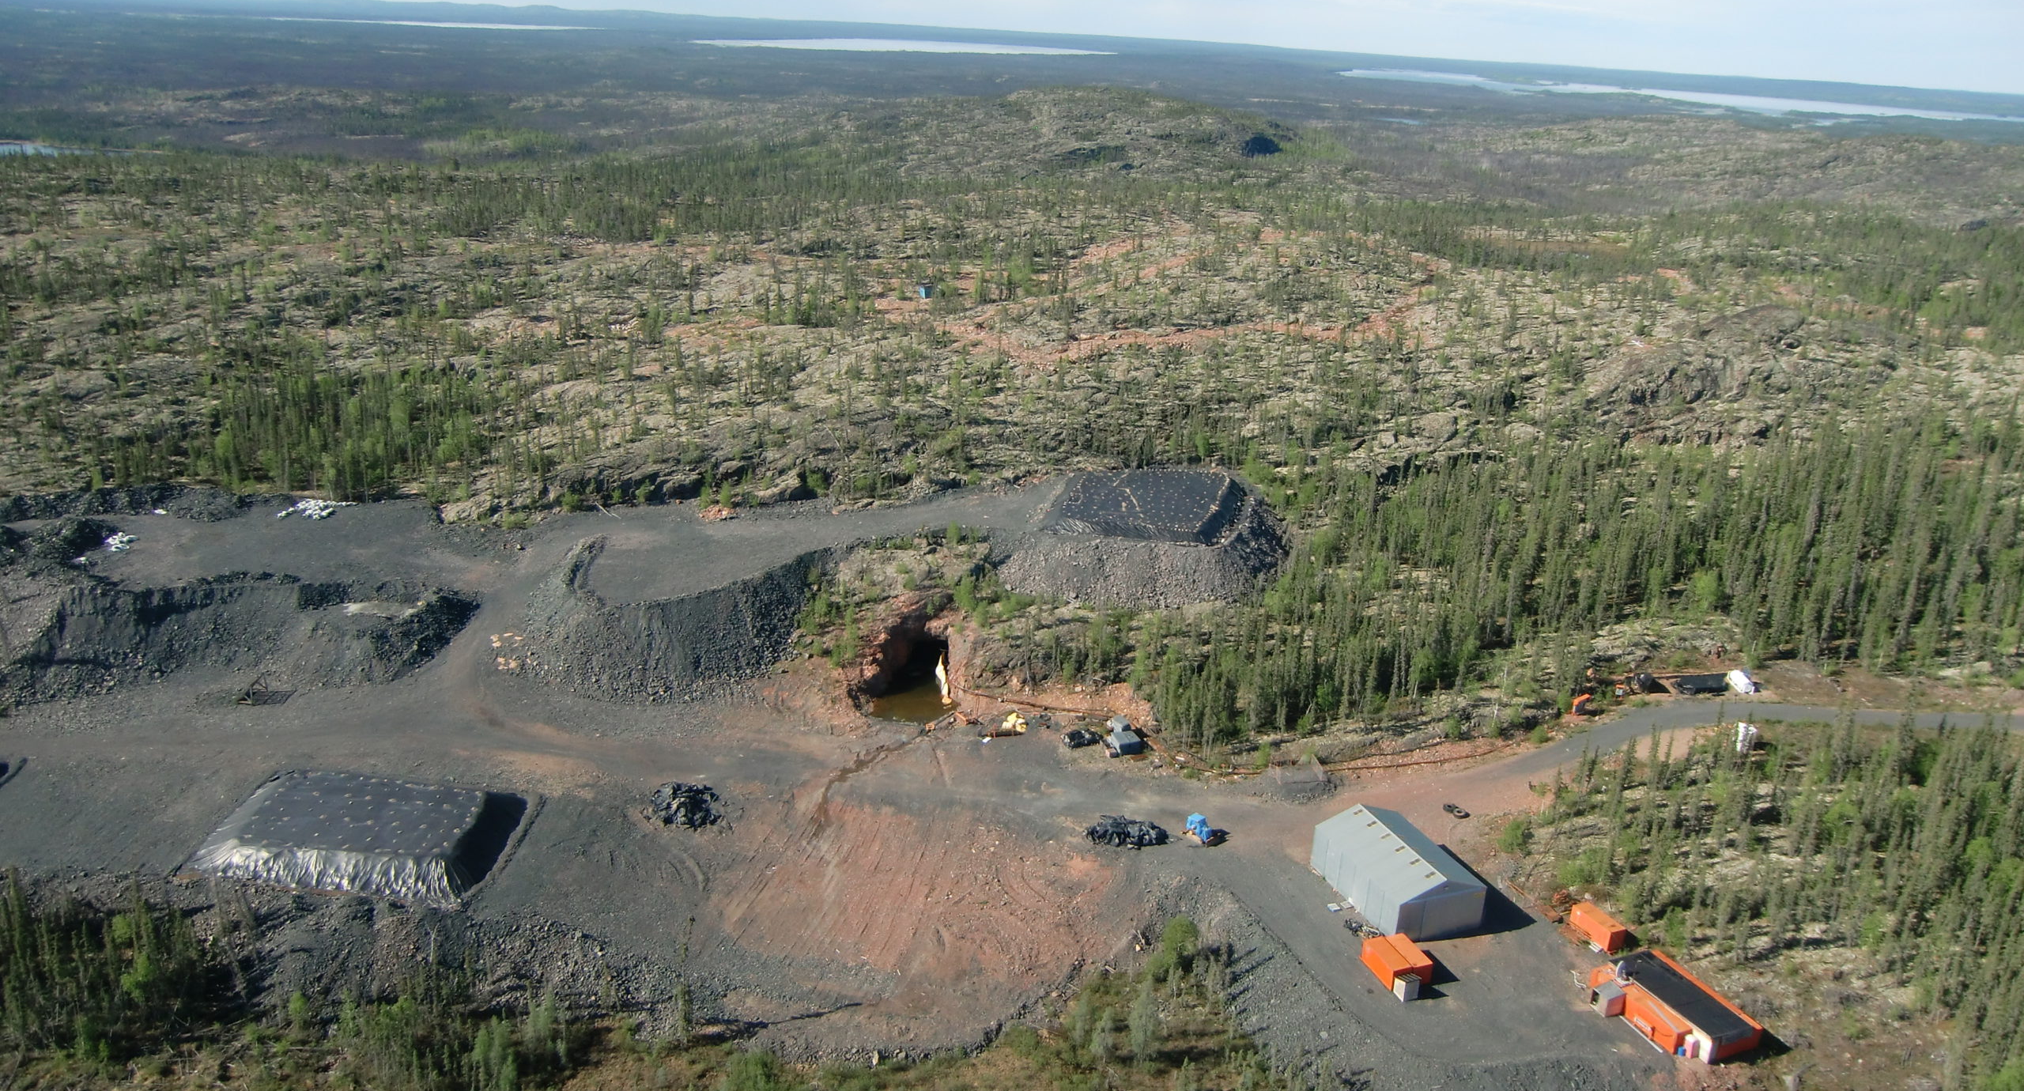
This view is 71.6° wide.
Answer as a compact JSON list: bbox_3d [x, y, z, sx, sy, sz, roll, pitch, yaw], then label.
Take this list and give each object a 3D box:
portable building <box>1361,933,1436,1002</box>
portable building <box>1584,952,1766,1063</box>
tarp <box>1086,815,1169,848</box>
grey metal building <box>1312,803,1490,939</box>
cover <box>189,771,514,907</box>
[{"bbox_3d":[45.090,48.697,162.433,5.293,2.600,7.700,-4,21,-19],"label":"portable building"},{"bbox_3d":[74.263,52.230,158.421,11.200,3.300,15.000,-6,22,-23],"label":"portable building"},{"bbox_3d":[15.369,38.443,188.652,10.800,1.800,5.000,3,20,-1],"label":"tarp"},{"bbox_3d":[48.955,40.871,178.114,12.786,7.817,18.185,-5,22,-21],"label":"grey metal building"},{"bbox_3d":[-82.772,35.823,179.396,33.600,3.200,24.800,3,20,1],"label":"cover"}]

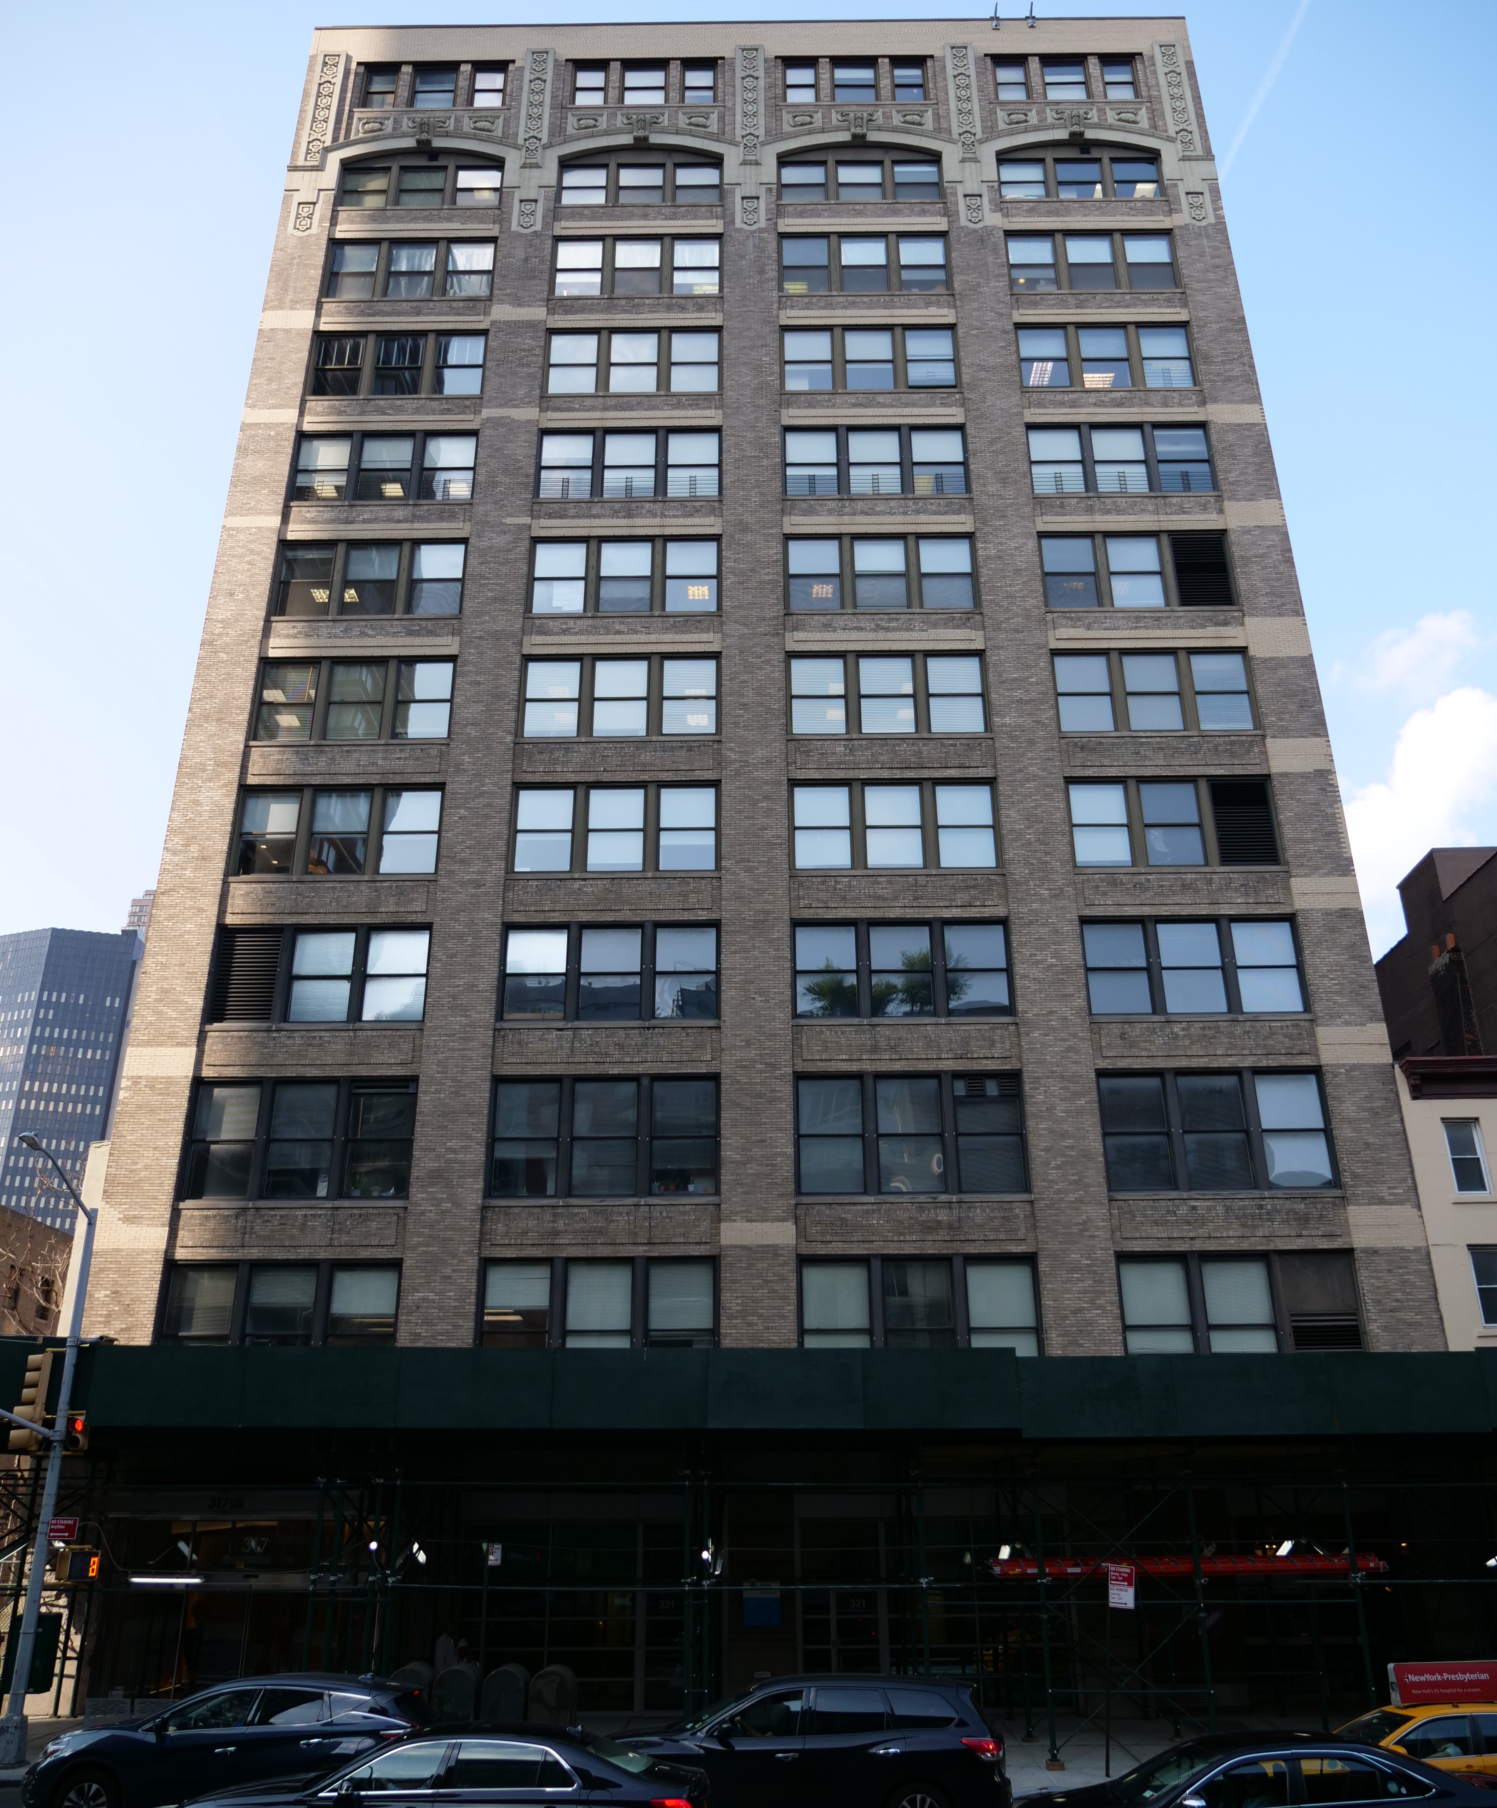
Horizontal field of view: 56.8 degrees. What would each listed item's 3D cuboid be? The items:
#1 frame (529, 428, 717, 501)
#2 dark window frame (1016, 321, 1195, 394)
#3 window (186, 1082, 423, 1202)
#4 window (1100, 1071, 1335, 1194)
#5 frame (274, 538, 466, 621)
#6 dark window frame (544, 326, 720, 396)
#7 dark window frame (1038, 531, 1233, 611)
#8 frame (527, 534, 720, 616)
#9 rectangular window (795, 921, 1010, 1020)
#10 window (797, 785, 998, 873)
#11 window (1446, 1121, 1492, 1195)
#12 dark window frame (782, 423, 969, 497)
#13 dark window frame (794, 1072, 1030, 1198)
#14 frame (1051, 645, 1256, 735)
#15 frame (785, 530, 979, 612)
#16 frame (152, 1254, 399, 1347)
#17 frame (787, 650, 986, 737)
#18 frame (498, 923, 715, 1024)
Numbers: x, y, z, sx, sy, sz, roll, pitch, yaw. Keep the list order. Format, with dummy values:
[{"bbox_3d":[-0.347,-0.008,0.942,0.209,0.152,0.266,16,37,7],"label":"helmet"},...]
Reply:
[{"bbox_3d":[-3.206,-11.797,37.085,4.935,2.510,0.200,-1,-24,1],"label":"frame"},{"bbox_3d":[10.184,-15.680,39.611,4.828,2.704,0.200,0,-24,0],"label":"dark window frame"},{"bbox_3d":[-9.650,5.067,29.827,4.838,2.754,0.200,-1,-24,1],"label":"window"},{"bbox_3d":[9.851,4.794,29.246,4.560,2.613,0.220,-1,-24,0],"label":"window"},{"bbox_3d":[-10.002,-8.625,36.737,4.867,2.614,0.200,0,-24,0],"label":"frame"},{"bbox_3d":[-3.326,-15.594,39.737,4.987,2.587,0.200,0,-24,0],"label":"dark window frame"},{"bbox_3d":[9.748,-8.428,35.029,4.636,2.441,0.220,-1,-24,0],"label":"dark window frame"},{"bbox_3d":[-3.095,-8.253,34.730,4.739,2.460,0.300,-1,-24,0],"label":"frame"},{"bbox_3d":[3.521,1.501,32.096,5.009,2.474,0.200,0,-24,0],"label":"rectangular window"},{"bbox_3d":[3.372,-1.822,32.215,4.778,2.426,0.220,-1,-24,0],"label":"window"},{"bbox_3d":[15.698,5.532,30.167,0.760,1.611,0.200,0,-24,0],"label":"window"},{"bbox_3d":[3.320,-11.712,36.541,4.833,2.437,0.220,-1,-24,0],"label":"dark window frame"},{"bbox_3d":[3.468,4.947,29.705,4.834,2.679,0.200,-1,-24,1],"label":"dark window frame"},{"bbox_3d":[9.678,-5.152,33.256,4.630,2.485,0.300,-1,-24,0],"label":"frame"},{"bbox_3d":[3.265,-8.302,34.689,4.730,2.506,0.300,-1,-24,0],"label":"frame"},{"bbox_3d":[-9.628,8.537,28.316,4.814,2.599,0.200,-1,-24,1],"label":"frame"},{"bbox_3d":[3.367,-5.227,34.136,4.801,2.452,0.200,-1,-24,1],"label":"frame"},{"bbox_3d":[-3.119,1.552,31.271,4.776,2.357,0.200,-1,-24,1],"label":"frame"}]

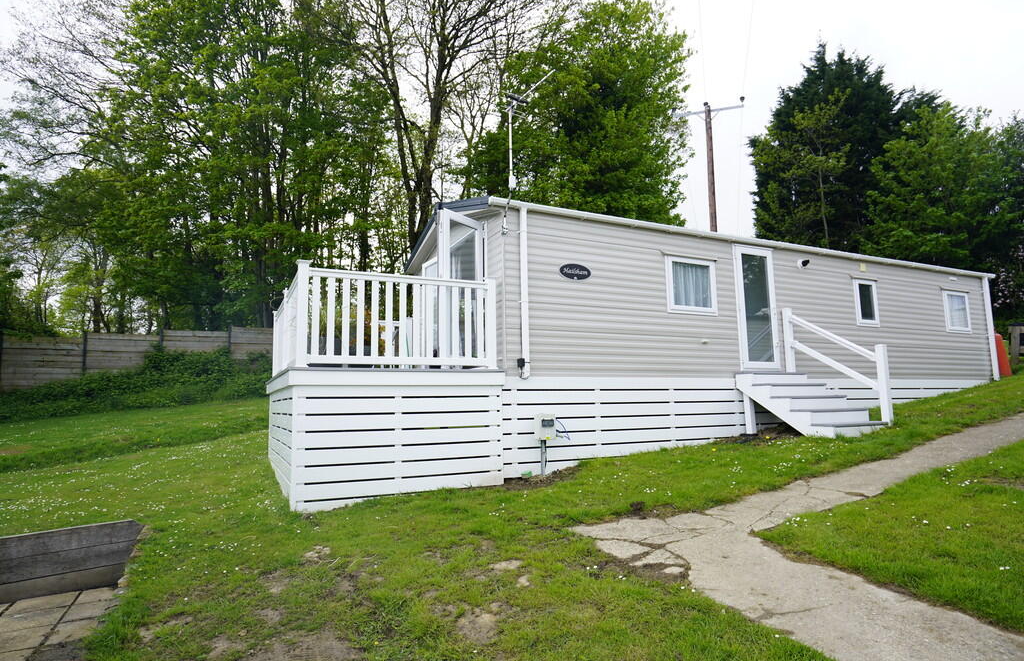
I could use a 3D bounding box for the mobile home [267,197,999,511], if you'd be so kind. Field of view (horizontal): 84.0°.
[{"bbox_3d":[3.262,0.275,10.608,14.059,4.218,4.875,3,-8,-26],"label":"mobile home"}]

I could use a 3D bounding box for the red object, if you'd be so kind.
[{"bbox_3d":[11.299,0.599,13.118,0.400,0.900,0.380,3,-8,-26],"label":"red object"}]

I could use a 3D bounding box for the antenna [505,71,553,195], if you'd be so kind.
[{"bbox_3d":[0.218,-2.397,6.917,0.360,1.220,1.050,4,-9,-33],"label":"antenna"}]

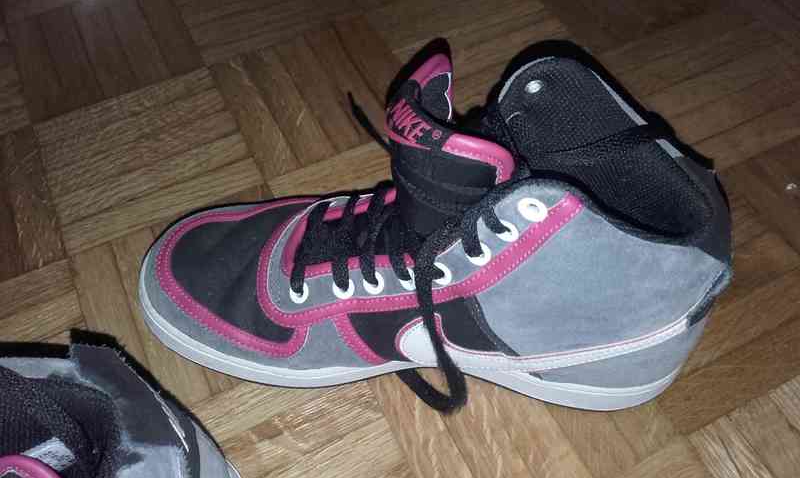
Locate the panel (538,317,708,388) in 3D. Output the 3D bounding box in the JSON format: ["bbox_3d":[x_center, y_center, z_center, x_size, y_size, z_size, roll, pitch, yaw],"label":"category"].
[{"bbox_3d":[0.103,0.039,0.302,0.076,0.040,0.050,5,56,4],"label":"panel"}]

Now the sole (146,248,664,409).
[{"bbox_3d":[0.003,0.027,0.345,0.284,0.033,0.101,5,56,4],"label":"sole"}]

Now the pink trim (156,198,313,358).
[{"bbox_3d":[-0.081,0.011,0.326,0.089,0.034,0.085,5,56,4],"label":"pink trim"}]

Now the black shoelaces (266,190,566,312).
[{"bbox_3d":[-0.002,-0.011,0.274,0.121,0.094,0.069,5,56,4],"label":"black shoelaces"}]

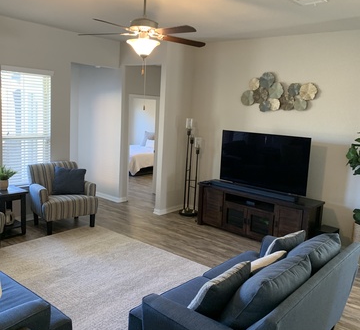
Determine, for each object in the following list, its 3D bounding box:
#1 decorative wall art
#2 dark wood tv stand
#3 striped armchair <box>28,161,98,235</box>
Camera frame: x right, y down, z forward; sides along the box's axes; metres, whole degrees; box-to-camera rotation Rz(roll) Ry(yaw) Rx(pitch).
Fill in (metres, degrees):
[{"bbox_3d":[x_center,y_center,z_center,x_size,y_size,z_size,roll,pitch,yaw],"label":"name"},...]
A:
[{"bbox_3d":[1.486,-1.115,5.540,1.235,0.605,0.070,10,12,40],"label":"decorative wall art"},{"bbox_3d":[1.162,0.756,5.555,1.886,0.690,0.428,10,12,40],"label":"dark wood tv stand"},{"bbox_3d":[-1.814,0.498,5.576,0.820,0.921,0.770,-5,12,-39],"label":"striped armchair"}]

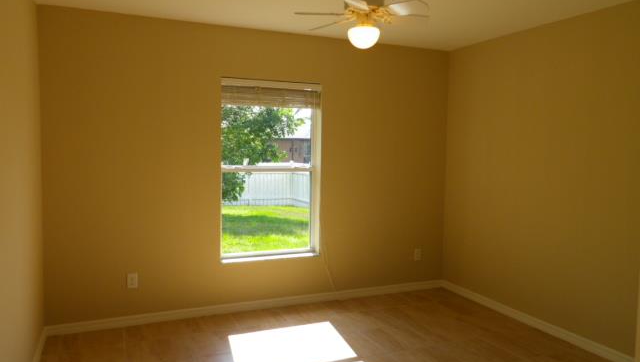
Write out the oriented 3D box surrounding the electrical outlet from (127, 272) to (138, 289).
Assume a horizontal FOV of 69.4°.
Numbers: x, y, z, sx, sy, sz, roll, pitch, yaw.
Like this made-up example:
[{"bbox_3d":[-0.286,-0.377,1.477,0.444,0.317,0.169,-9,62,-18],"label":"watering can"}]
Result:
[{"bbox_3d":[-1.481,0.793,3.663,0.072,0.117,0.012,-1,4,-23],"label":"electrical outlet"}]

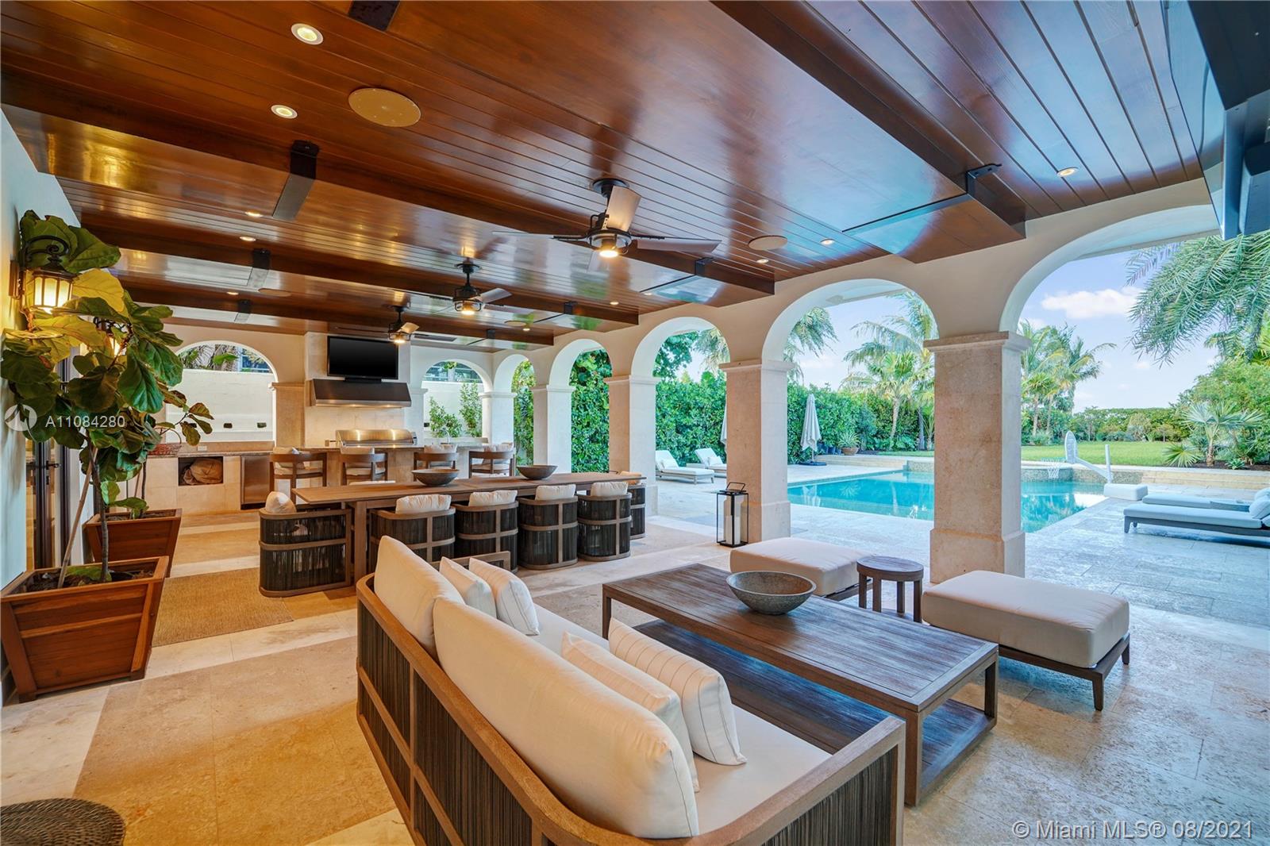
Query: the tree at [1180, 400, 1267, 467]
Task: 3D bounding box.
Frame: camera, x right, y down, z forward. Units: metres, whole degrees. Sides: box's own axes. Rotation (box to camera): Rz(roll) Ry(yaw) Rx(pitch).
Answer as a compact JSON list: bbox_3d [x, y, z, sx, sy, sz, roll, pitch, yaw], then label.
[{"bbox_3d":[14.760,0.261,12.400,1.500,1.670,1.500,0,-1,-41],"label":"tree"}]

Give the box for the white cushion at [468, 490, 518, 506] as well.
[{"bbox_3d":[-1.335,0.800,4.630,0.440,0.360,0.150,-1,10,-31],"label":"white cushion"}]

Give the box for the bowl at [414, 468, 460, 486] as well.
[{"bbox_3d":[-2.200,0.614,5.480,0.480,0.155,0.480,0,0,-39],"label":"bowl"}]

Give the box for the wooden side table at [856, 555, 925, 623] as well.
[{"bbox_3d":[1.744,1.173,3.370,0.400,0.427,0.400,0,-1,-38],"label":"wooden side table"}]

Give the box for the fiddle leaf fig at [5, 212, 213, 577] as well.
[{"bbox_3d":[-3.140,-0.170,3.000,0.830,2.100,0.950,0,0,-39],"label":"fiddle leaf fig"}]

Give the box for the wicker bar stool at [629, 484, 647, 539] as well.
[{"bbox_3d":[-0.210,1.086,6.210,0.600,0.660,0.600,0,0,-38],"label":"wicker bar stool"}]

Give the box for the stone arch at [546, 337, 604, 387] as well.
[{"bbox_3d":[-0.764,-1.089,8.888,0.500,0.780,1.950,0,0,-40],"label":"stone arch"}]

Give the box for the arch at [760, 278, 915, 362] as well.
[{"bbox_3d":[2.320,-1.125,5.360,0.550,0.790,1.900,0,0,-39],"label":"arch"}]

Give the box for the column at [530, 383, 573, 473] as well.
[{"bbox_3d":[-1.668,0.352,10.050,0.650,2.175,0.650,0,0,-39],"label":"column"}]

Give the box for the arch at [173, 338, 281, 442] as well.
[{"bbox_3d":[-6.970,-0.525,8.400,1.470,1.720,0.450,0,0,-39],"label":"arch"}]

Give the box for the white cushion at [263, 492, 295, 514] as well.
[{"bbox_3d":[-3.030,0.774,4.220,0.220,0.380,0.500,-12,7,-38],"label":"white cushion"}]

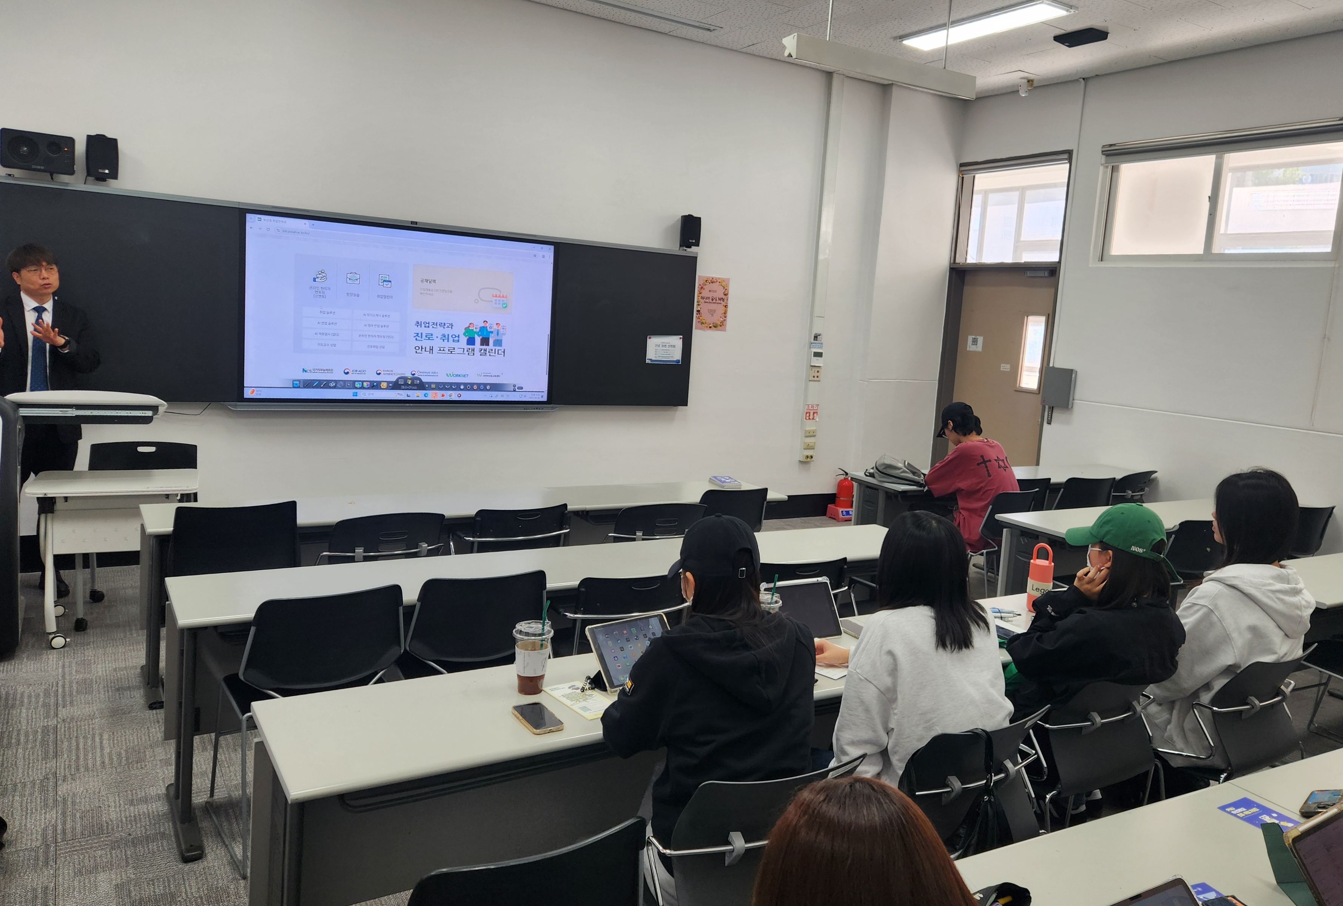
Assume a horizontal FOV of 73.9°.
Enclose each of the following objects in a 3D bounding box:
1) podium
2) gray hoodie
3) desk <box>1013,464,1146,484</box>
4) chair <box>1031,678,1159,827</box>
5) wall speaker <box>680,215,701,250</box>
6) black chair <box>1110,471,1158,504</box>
[{"bbox_3d":[-2.626,0.296,4.158,0.680,1.100,0.580,-1,10,-31],"label":"podium"},{"bbox_3d":[1.685,0.619,2.808,0.520,0.600,0.480,-2,10,-33],"label":"gray hoodie"},{"bbox_3d":[2.812,0.499,6.480,1.200,0.707,0.450,-1,10,-31],"label":"desk"},{"bbox_3d":[1.078,0.930,2.744,0.520,0.800,0.550,-1,10,-31],"label":"chair"},{"bbox_3d":[0.138,-1.612,6.498,0.135,0.238,0.125,2,9,-15],"label":"wall speaker"},{"bbox_3d":[3.065,0.516,6.427,0.520,0.800,0.550,-3,11,-39],"label":"black chair"}]

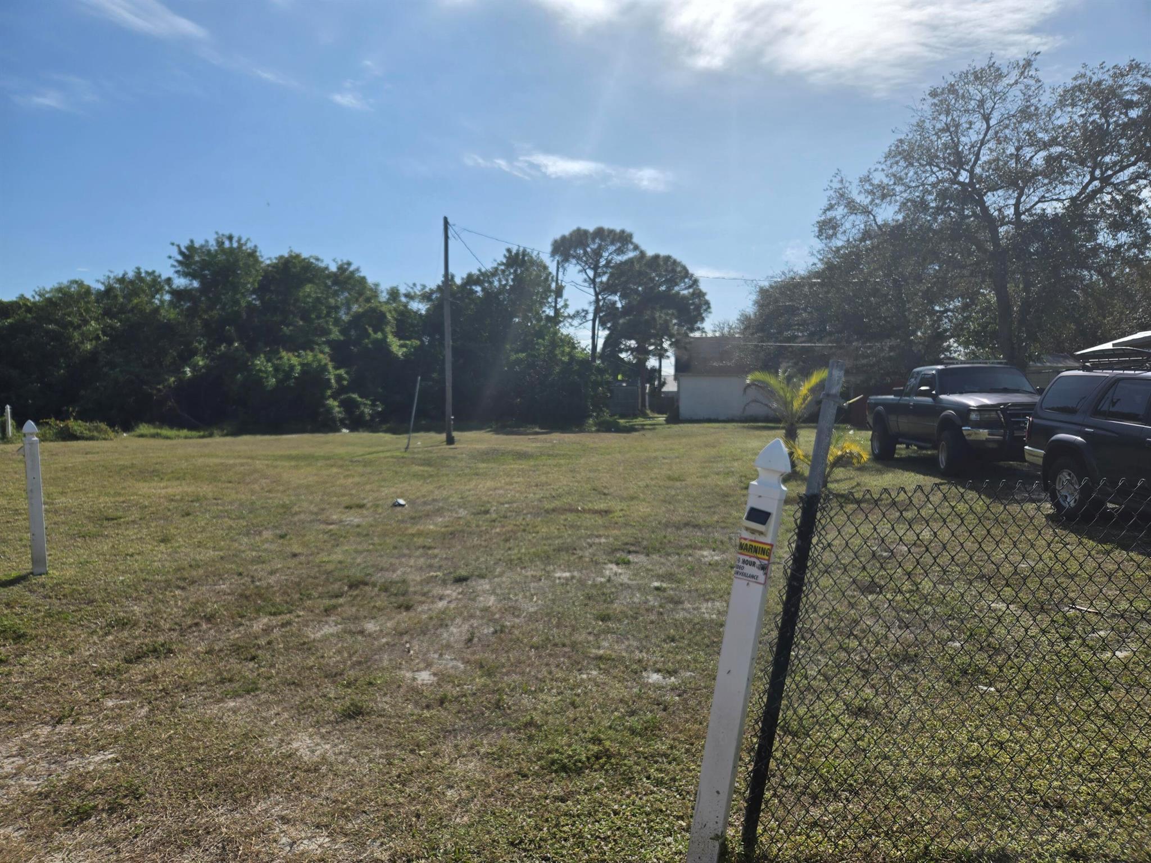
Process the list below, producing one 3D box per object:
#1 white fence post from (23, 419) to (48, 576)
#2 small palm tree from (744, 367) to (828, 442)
[{"bbox_3d":[-4.702,0.579,6.650,0.105,1.345,0.105,-5,4,-40],"label":"white fence post"},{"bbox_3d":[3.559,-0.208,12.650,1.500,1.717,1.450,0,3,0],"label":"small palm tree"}]

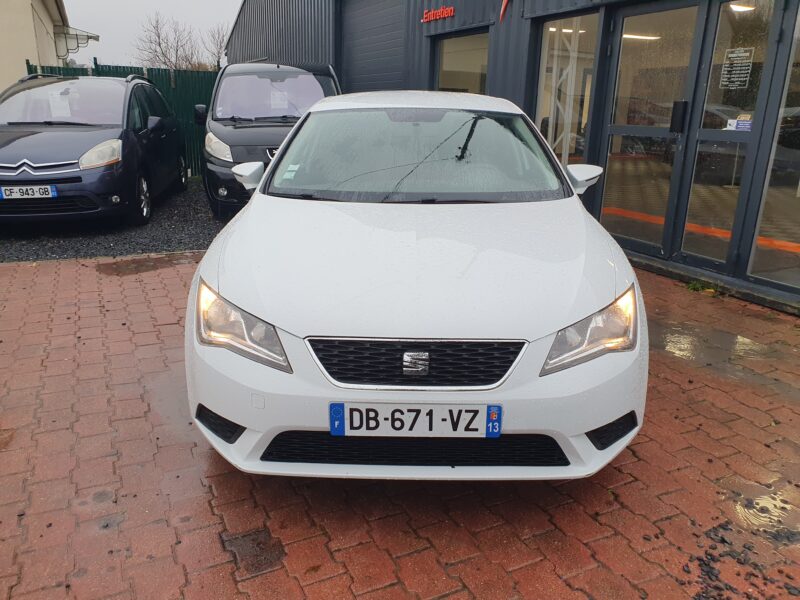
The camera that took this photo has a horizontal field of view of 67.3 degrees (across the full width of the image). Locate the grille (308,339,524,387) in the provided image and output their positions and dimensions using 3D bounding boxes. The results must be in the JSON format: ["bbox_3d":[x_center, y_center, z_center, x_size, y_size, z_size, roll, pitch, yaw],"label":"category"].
[{"bbox_3d":[0.054,0.181,1.829,0.676,0.135,0.100,1,18,1],"label":"grille"}]

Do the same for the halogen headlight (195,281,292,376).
[{"bbox_3d":[-0.541,0.070,2.074,0.427,0.200,0.410,1,18,1],"label":"halogen headlight"}]

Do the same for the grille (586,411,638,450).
[{"bbox_3d":[0.727,0.453,2.057,0.220,0.090,0.140,1,18,1],"label":"grille"}]

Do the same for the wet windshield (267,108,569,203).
[{"bbox_3d":[0.091,-0.743,2.965,1.470,0.120,0.880,1,48,1],"label":"wet windshield"}]

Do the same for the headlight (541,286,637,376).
[{"bbox_3d":[0.661,0.096,2.056,0.427,0.200,0.410,1,18,1],"label":"headlight"}]

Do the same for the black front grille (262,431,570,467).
[{"bbox_3d":[0.049,0.466,1.908,0.980,0.125,0.100,1,18,1],"label":"black front grille"}]

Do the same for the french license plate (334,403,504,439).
[{"bbox_3d":[0.050,0.360,1.827,0.520,0.110,0.020,1,18,1],"label":"french license plate"}]

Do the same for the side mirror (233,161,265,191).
[{"bbox_3d":[-0.789,-0.667,3.200,0.195,0.155,0.170,1,18,1],"label":"side mirror"}]

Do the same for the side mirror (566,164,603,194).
[{"bbox_3d":[0.975,-0.629,3.173,0.195,0.155,0.170,1,18,1],"label":"side mirror"}]

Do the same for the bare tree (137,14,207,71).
[{"bbox_3d":[-8.861,-8.728,23.719,2.679,4.775,2.679,1,18,0],"label":"bare tree"}]

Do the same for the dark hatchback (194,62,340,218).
[{"bbox_3d":[-1.919,-2.693,9.619,1.900,1.940,4.800,-2,18,-9],"label":"dark hatchback"}]

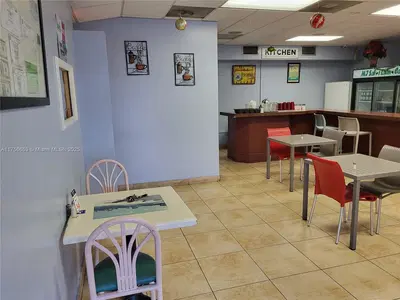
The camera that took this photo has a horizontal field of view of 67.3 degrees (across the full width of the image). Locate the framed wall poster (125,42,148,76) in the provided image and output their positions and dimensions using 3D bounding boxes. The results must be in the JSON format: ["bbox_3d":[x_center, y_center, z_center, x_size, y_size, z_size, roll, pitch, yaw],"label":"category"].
[{"bbox_3d":[-0.973,-1.419,4.661,0.340,0.510,0.025,-4,12,-15],"label":"framed wall poster"}]

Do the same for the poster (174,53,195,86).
[{"bbox_3d":[-0.245,-1.305,4.896,0.335,0.515,0.025,-4,12,-15],"label":"poster"}]

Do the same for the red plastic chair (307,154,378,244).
[{"bbox_3d":[1.598,0.515,3.372,0.530,0.850,0.470,-4,12,-15],"label":"red plastic chair"}]

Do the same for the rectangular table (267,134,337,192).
[{"bbox_3d":[1.743,0.199,5.218,0.830,0.750,0.820,-4,12,-15],"label":"rectangular table"}]

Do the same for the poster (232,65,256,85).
[{"bbox_3d":[1.202,-2.009,8.081,0.680,0.515,0.030,-4,12,-15],"label":"poster"}]

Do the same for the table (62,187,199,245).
[{"bbox_3d":[-0.532,0.814,2.372,0.820,0.750,0.780,-4,12,-15],"label":"table"}]

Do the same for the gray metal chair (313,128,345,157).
[{"bbox_3d":[2.157,0.119,5.313,0.540,0.850,0.470,-4,12,-15],"label":"gray metal chair"}]

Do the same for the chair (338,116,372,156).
[{"bbox_3d":[3.074,-0.133,5.989,0.470,1.040,0.470,-4,12,-15],"label":"chair"}]

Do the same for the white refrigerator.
[{"bbox_3d":[3.894,-0.911,8.029,0.720,1.740,0.830,-4,12,-15],"label":"white refrigerator"}]

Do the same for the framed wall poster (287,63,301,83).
[{"bbox_3d":[2.671,-2.161,8.482,0.405,0.550,0.030,-4,12,-15],"label":"framed wall poster"}]

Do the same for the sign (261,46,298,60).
[{"bbox_3d":[2.145,-2.545,7.906,1.060,0.270,0.030,-4,12,-15],"label":"sign"}]

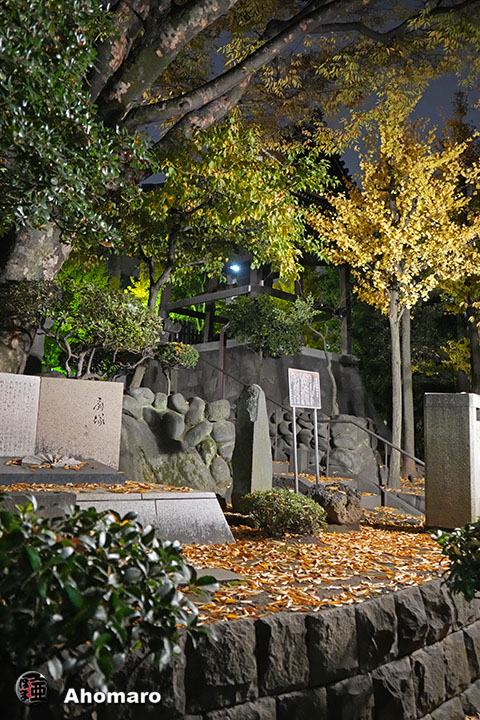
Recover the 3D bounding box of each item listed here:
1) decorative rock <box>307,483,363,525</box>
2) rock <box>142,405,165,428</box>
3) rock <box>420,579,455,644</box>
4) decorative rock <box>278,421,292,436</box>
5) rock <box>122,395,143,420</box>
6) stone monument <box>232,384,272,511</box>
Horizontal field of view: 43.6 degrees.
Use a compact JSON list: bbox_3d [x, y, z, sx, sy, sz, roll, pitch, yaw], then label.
[{"bbox_3d":[0.794,1.208,5.094,0.460,0.340,0.380,2,-7,-15],"label":"decorative rock"},{"bbox_3d":[-1.006,0.661,7.000,0.249,0.272,0.250,1,-7,-3],"label":"rock"},{"bbox_3d":[0.994,1.363,3.327,0.260,0.290,0.230,7,-10,-40],"label":"rock"},{"bbox_3d":[0.704,1.063,9.300,0.210,0.241,0.200,1,-7,-3],"label":"decorative rock"},{"bbox_3d":[-1.091,0.485,6.085,0.230,0.260,0.220,2,-7,-20],"label":"rock"},{"bbox_3d":[0.121,0.839,5.842,0.300,1.220,0.240,7,-9,-45],"label":"stone monument"}]

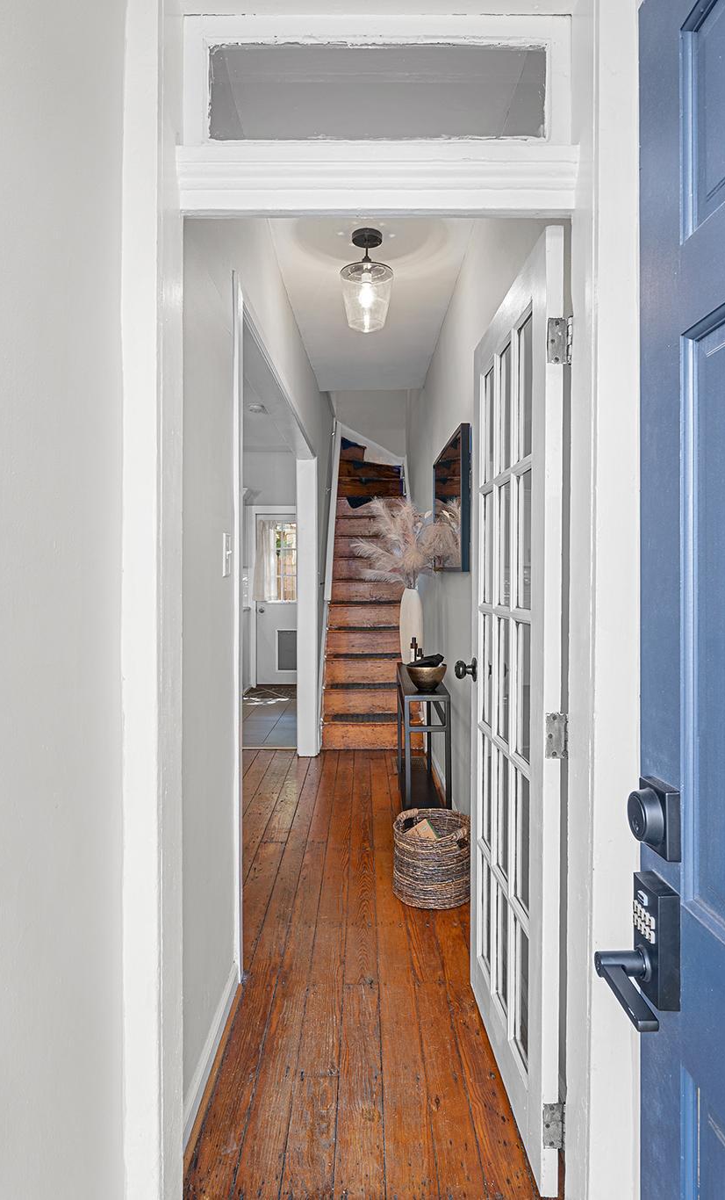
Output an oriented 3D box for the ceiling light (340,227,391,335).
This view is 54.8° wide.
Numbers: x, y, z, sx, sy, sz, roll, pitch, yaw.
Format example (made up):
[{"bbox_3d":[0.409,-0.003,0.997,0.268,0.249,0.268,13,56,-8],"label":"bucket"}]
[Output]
[{"bbox_3d":[0.019,-1.425,3.130,0.237,0.400,0.237,0,1,0],"label":"ceiling light"}]

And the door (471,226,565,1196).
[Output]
[{"bbox_3d":[0.384,0.225,1.844,0.037,2.020,0.770,0,1,-2],"label":"door"}]

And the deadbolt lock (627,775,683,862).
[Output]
[{"bbox_3d":[0.277,0.207,0.671,0.028,0.064,0.063,0,1,-1],"label":"deadbolt lock"}]

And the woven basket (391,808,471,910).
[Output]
[{"bbox_3d":[0.306,1.070,2.915,0.345,0.280,0.345,0,1,0],"label":"woven basket"}]

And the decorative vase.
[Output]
[{"bbox_3d":[0.326,0.184,4.600,0.149,0.500,0.149,0,1,0],"label":"decorative vase"}]

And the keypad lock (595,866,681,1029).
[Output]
[{"bbox_3d":[0.257,0.323,0.629,0.068,0.106,0.132,0,1,-1],"label":"keypad lock"}]

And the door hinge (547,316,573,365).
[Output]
[{"bbox_3d":[0.412,-0.539,1.452,0.056,0.097,0.018,0,1,2],"label":"door hinge"}]

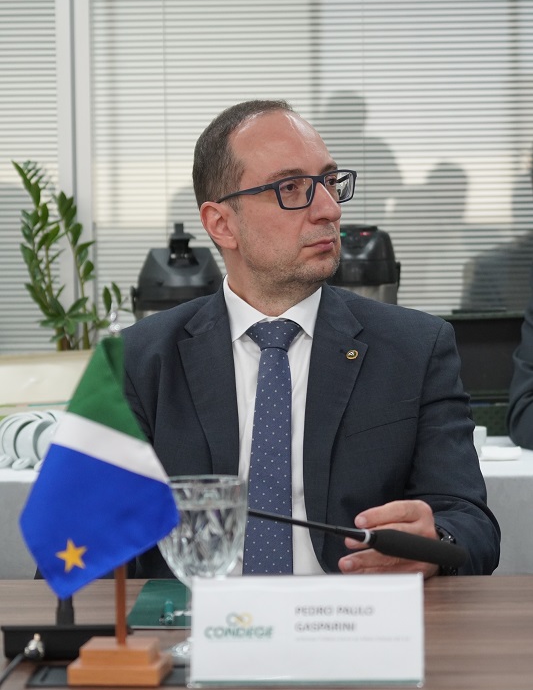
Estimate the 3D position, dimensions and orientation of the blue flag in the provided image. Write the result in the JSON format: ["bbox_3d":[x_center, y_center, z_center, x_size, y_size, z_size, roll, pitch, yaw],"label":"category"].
[{"bbox_3d":[-0.154,0.113,2.158,0.145,0.237,0.050,-1,3,3],"label":"blue flag"}]

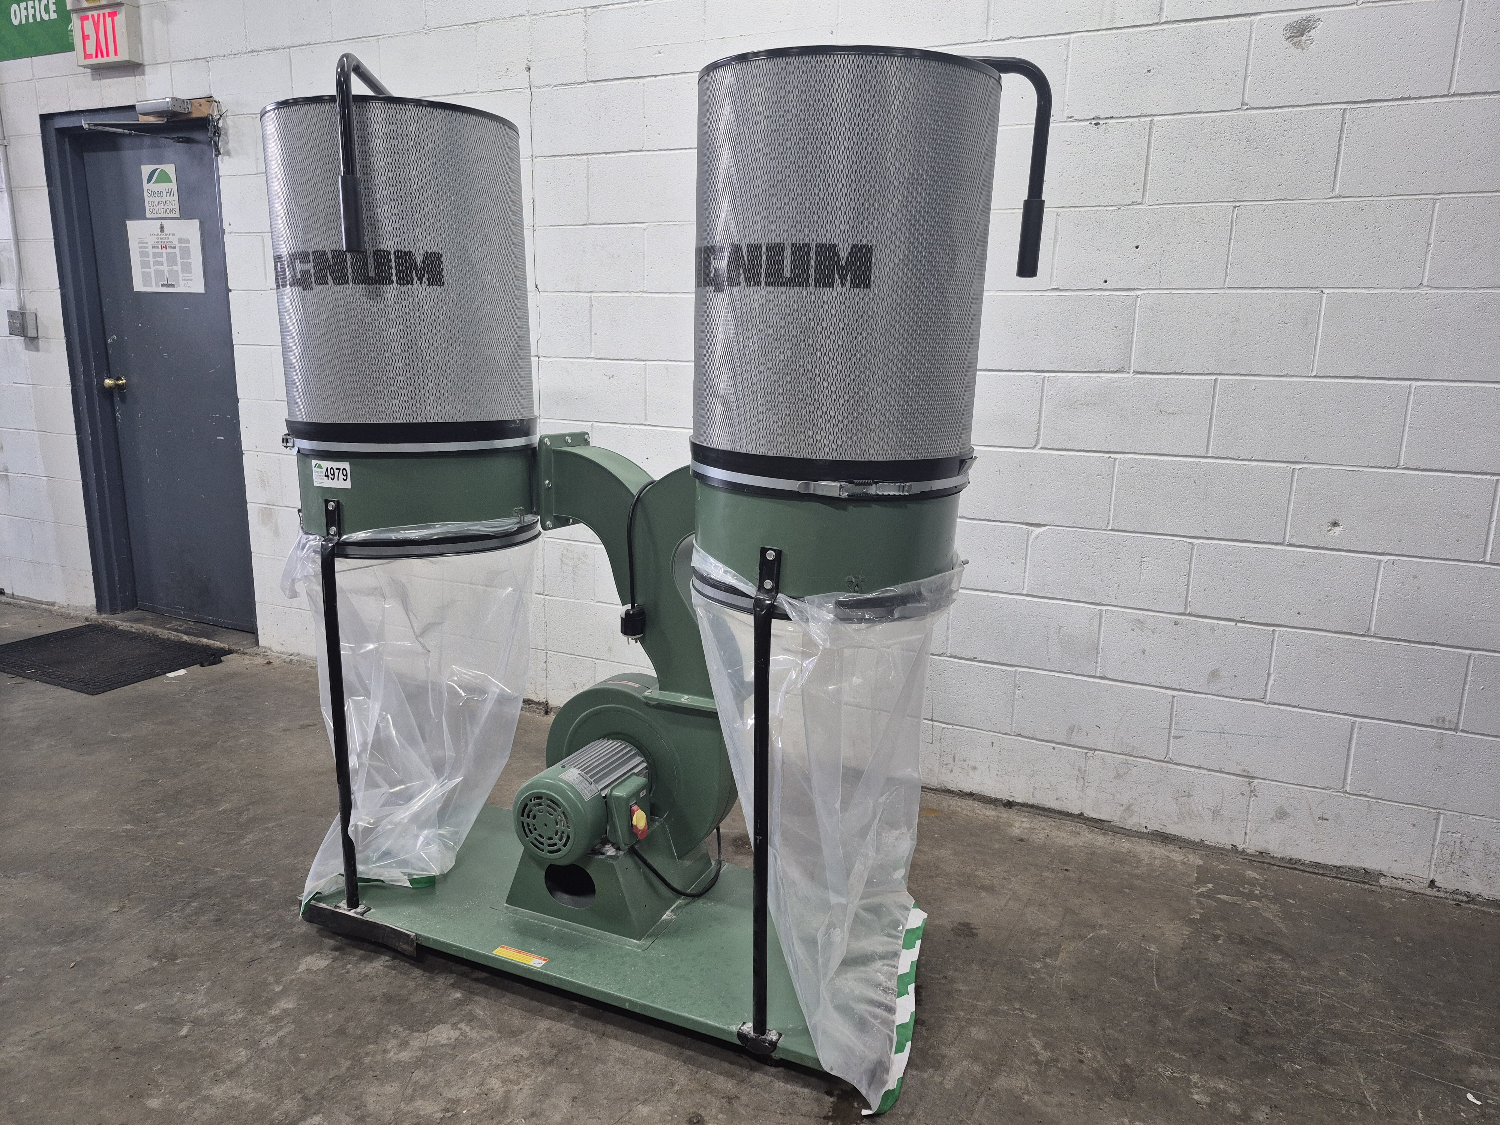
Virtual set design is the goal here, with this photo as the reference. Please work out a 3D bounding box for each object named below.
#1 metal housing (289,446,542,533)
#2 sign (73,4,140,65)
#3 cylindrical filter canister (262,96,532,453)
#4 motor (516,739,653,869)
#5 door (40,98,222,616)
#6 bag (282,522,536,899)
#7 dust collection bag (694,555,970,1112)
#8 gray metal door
[{"bbox_3d":[-0.716,-0.168,2.187,0.485,0.185,0.485,7,12,24],"label":"metal housing"},{"bbox_3d":[-2.432,-1.999,3.781,0.285,0.210,0.080,7,12,24],"label":"sign"},{"bbox_3d":[-0.709,-0.575,2.108,0.500,0.645,0.500,7,12,24],"label":"cylindrical filter canister"},{"bbox_3d":[-0.338,0.494,2.080,0.210,0.185,0.275,7,12,24],"label":"motor"},{"bbox_3d":[-2.422,-0.746,4.122,1.010,2.090,0.100,7,12,24],"label":"door"},{"bbox_3d":[-0.750,0.295,2.256,0.500,0.810,0.540,7,12,24],"label":"bag"},{"bbox_3d":[0.112,0.407,1.883,0.500,0.870,0.550,7,12,24],"label":"dust collection bag"},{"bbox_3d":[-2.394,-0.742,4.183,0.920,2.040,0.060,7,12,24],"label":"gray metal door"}]

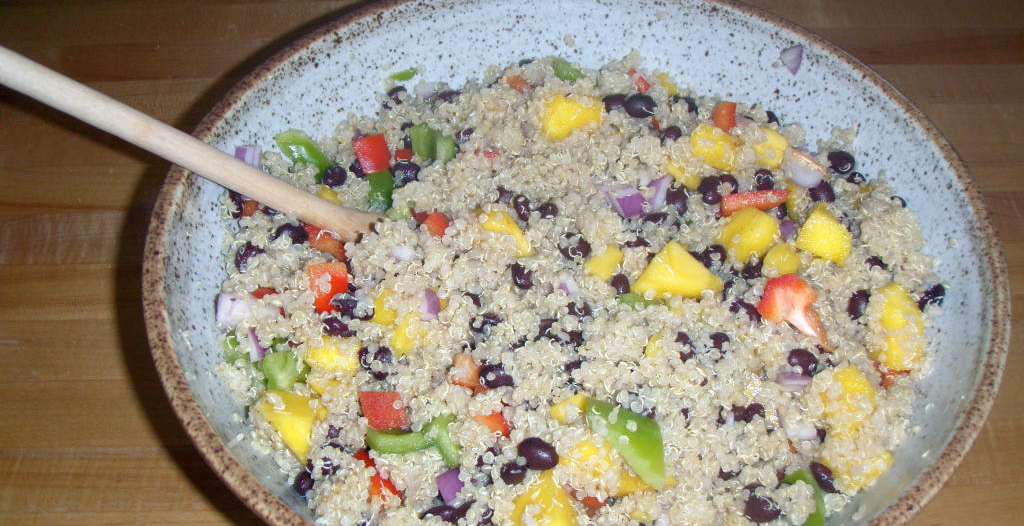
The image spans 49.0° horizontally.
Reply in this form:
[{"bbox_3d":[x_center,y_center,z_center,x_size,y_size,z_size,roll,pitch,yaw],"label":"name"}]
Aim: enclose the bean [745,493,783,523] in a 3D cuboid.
[{"bbox_3d":[0.079,0.077,0.353,0.012,0.008,0.009,5,50,3],"label":"bean"}]

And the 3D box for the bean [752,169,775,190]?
[{"bbox_3d":[0.096,-0.031,0.430,0.007,0.007,0.011,4,49,2],"label":"bean"}]

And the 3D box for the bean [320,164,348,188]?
[{"bbox_3d":[-0.069,-0.034,0.435,0.009,0.007,0.011,0,49,0],"label":"bean"}]

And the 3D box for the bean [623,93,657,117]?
[{"bbox_3d":[0.052,-0.065,0.461,0.013,0.008,0.009,6,50,5],"label":"bean"}]

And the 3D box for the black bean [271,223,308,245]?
[{"bbox_3d":[-0.082,-0.010,0.414,0.013,0.007,0.009,0,49,-1],"label":"black bean"}]

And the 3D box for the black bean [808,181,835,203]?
[{"bbox_3d":[0.119,-0.027,0.432,0.008,0.007,0.011,-25,54,-20],"label":"black bean"}]

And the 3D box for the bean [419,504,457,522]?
[{"bbox_3d":[-0.022,0.076,0.341,0.013,0.006,0.007,-11,50,-9],"label":"bean"}]

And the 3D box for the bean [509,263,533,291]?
[{"bbox_3d":[0.003,0.004,0.390,0.008,0.007,0.012,-13,51,-11],"label":"bean"}]

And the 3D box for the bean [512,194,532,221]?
[{"bbox_3d":[0.004,-0.020,0.409,0.007,0.006,0.012,-9,50,-8],"label":"bean"}]

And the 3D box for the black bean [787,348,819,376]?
[{"bbox_3d":[0.100,0.034,0.386,0.009,0.008,0.012,-28,56,-23],"label":"black bean"}]

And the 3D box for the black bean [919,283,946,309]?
[{"bbox_3d":[0.151,0.012,0.404,0.012,0.007,0.008,-35,58,-27],"label":"black bean"}]

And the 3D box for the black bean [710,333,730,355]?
[{"bbox_3d":[0.069,0.027,0.373,0.007,0.006,0.011,1,49,0],"label":"black bean"}]

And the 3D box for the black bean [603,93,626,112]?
[{"bbox_3d":[0.043,-0.065,0.460,0.011,0.006,0.008,2,49,2],"label":"black bean"}]

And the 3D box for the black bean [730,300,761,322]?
[{"bbox_3d":[0.080,0.017,0.382,0.007,0.006,0.013,-36,58,-27],"label":"black bean"}]

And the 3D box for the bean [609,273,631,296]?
[{"bbox_3d":[0.037,0.007,0.385,0.007,0.007,0.011,1,49,1],"label":"bean"}]

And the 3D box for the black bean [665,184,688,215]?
[{"bbox_3d":[0.061,-0.024,0.417,0.008,0.007,0.013,-5,50,-5],"label":"black bean"}]

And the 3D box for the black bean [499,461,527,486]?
[{"bbox_3d":[0.000,0.065,0.346,0.010,0.007,0.008,3,49,1],"label":"black bean"}]

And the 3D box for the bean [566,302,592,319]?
[{"bbox_3d":[0.024,0.017,0.391,0.011,0.008,0.009,25,54,19],"label":"bean"}]

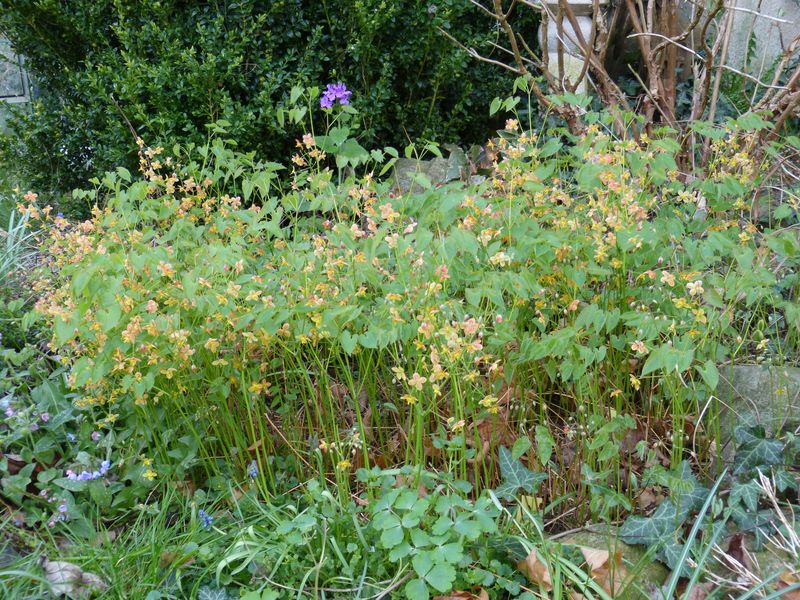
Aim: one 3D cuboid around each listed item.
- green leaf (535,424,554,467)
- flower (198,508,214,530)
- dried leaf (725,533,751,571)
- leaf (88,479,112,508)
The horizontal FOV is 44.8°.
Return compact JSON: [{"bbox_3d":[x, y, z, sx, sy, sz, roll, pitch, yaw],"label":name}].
[{"bbox_3d":[0.198,0.199,1.330,0.025,0.056,0.012,-5,18,8],"label":"green leaf"},{"bbox_3d":[-0.255,0.289,1.280,0.016,0.028,0.016,-28,17,-16],"label":"flower"},{"bbox_3d":[0.398,0.295,1.140,0.027,0.044,0.018,-7,7,17],"label":"dried leaf"},{"bbox_3d":[-0.392,0.255,1.270,0.030,0.036,0.013,-1,4,-17],"label":"leaf"}]

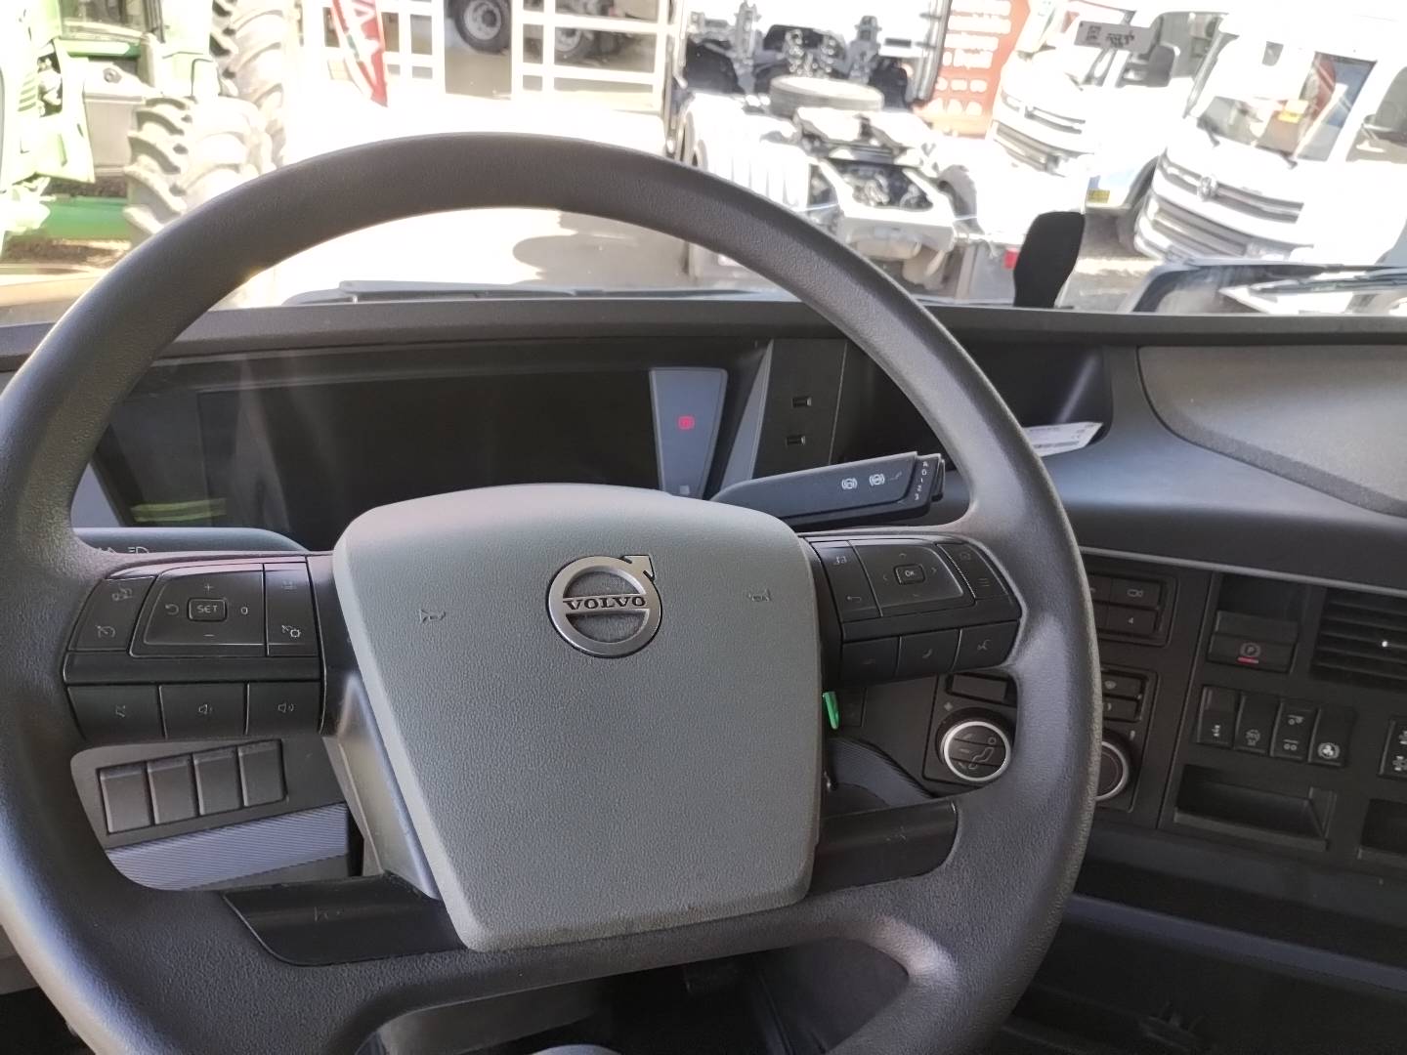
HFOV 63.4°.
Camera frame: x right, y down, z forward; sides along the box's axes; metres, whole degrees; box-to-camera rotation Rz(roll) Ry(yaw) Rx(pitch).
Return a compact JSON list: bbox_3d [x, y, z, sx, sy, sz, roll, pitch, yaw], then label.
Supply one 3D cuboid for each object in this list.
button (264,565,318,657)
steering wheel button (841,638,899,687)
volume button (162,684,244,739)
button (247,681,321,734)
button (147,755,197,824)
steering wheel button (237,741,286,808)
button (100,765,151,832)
[{"bbox_3d":[-0.155,0.031,0.425,0.017,0.008,0.045,5,45,-30],"label":"button"},{"bbox_3d":[0.071,0.055,0.489,0.025,0.021,0.008,-3,20,-12],"label":"steering wheel button"},{"bbox_3d":[-0.175,0.062,0.399,0.028,0.022,0.008,-1,20,-26],"label":"volume button"},{"bbox_3d":[-0.152,0.063,0.411,0.025,0.021,0.008,-1,20,-26],"label":"button"},{"bbox_3d":[-0.287,0.141,0.618,0.021,0.040,0.010,-7,25,-24],"label":"button"},{"bbox_3d":[-0.246,0.136,0.636,0.021,0.040,0.010,-7,25,-24],"label":"steering wheel button"},{"bbox_3d":[-0.308,0.143,0.609,0.021,0.040,0.010,-7,25,-24],"label":"button"}]

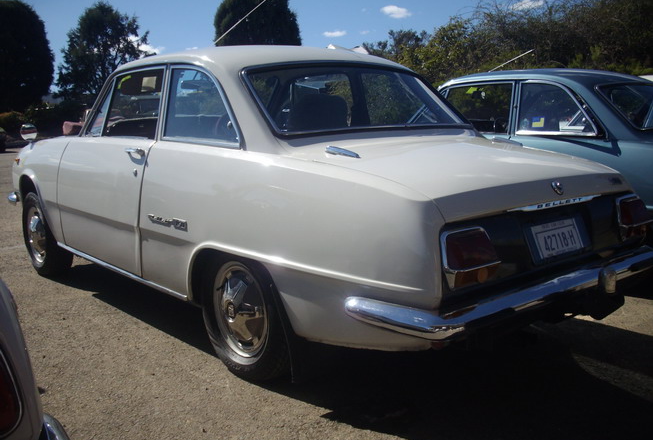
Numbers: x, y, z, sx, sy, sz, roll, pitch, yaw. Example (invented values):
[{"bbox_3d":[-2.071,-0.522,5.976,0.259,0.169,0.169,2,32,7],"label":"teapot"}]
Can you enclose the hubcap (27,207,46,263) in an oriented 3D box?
[{"bbox_3d":[-1.864,0.093,4.503,0.085,0.360,0.360,-9,12,-40],"label":"hubcap"}]

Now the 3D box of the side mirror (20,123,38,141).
[{"bbox_3d":[-1.953,-0.572,4.575,0.115,0.120,0.070,-9,12,-40],"label":"side mirror"}]

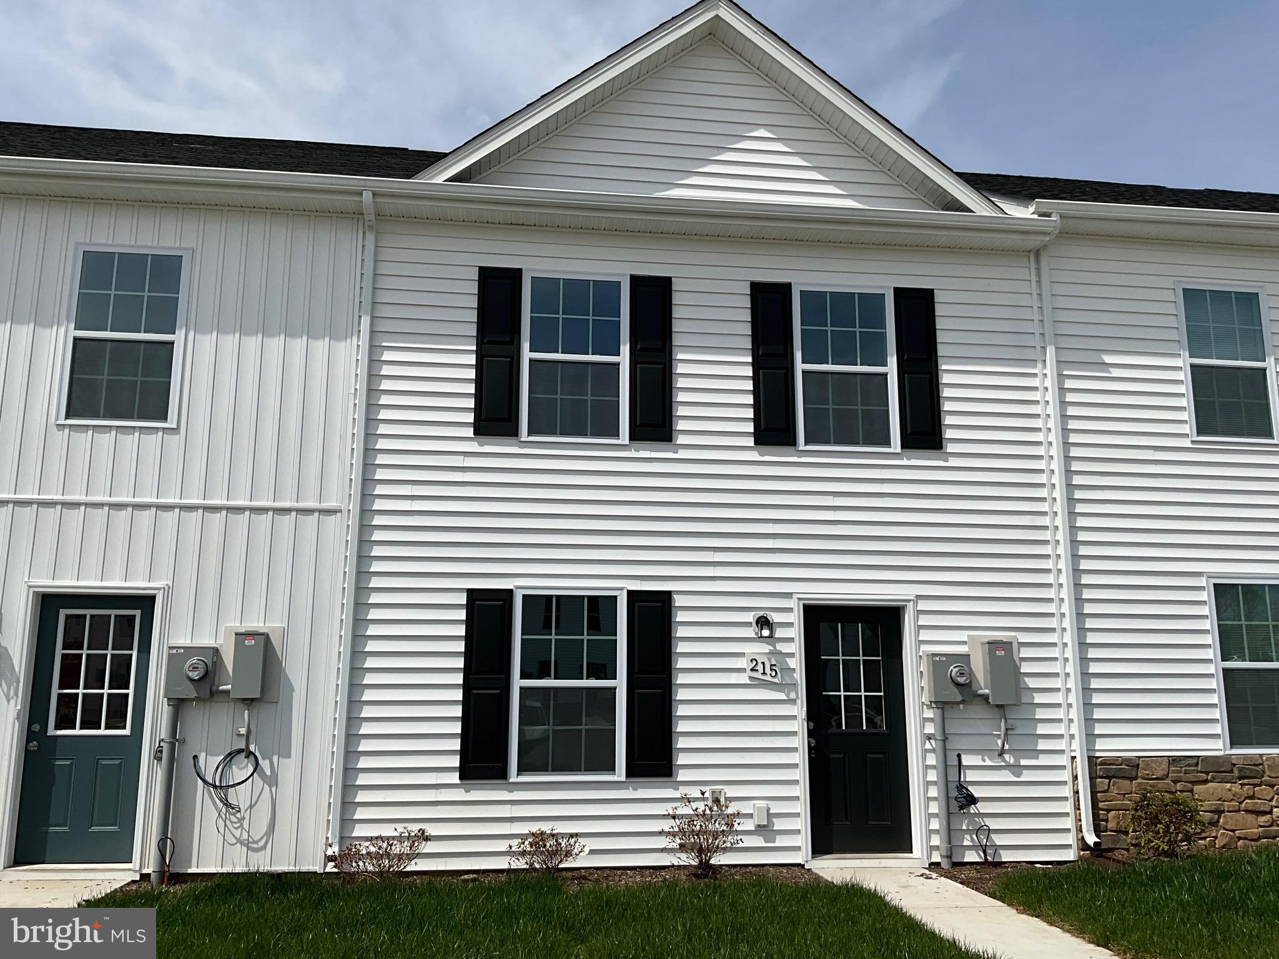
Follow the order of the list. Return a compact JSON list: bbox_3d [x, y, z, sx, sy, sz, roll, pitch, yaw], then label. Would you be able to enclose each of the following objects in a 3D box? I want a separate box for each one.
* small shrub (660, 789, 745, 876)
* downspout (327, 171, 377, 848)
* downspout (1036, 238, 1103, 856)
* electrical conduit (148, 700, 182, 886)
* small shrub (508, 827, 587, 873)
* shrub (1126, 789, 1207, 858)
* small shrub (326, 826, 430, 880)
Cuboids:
[{"bbox_3d":[0.469,2.674,8.098,0.600,0.622,0.560,2,-12,-7],"label":"small shrub"},{"bbox_3d":[-2.292,0.233,8.523,0.070,5.338,0.365,2,-12,-7],"label":"downspout"},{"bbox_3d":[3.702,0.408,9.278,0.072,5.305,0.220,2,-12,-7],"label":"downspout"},{"bbox_3d":[-3.556,2.337,8.051,0.100,1.334,0.100,2,-12,-7],"label":"electrical conduit"},{"bbox_3d":[-0.687,2.775,7.980,0.570,0.341,0.500,2,-12,-7],"label":"small shrub"},{"bbox_3d":[4.222,2.748,8.572,0.580,0.550,0.550,2,-12,-7],"label":"shrub"},{"bbox_3d":[-1.906,2.731,7.822,0.710,0.368,0.580,2,-12,-7],"label":"small shrub"}]

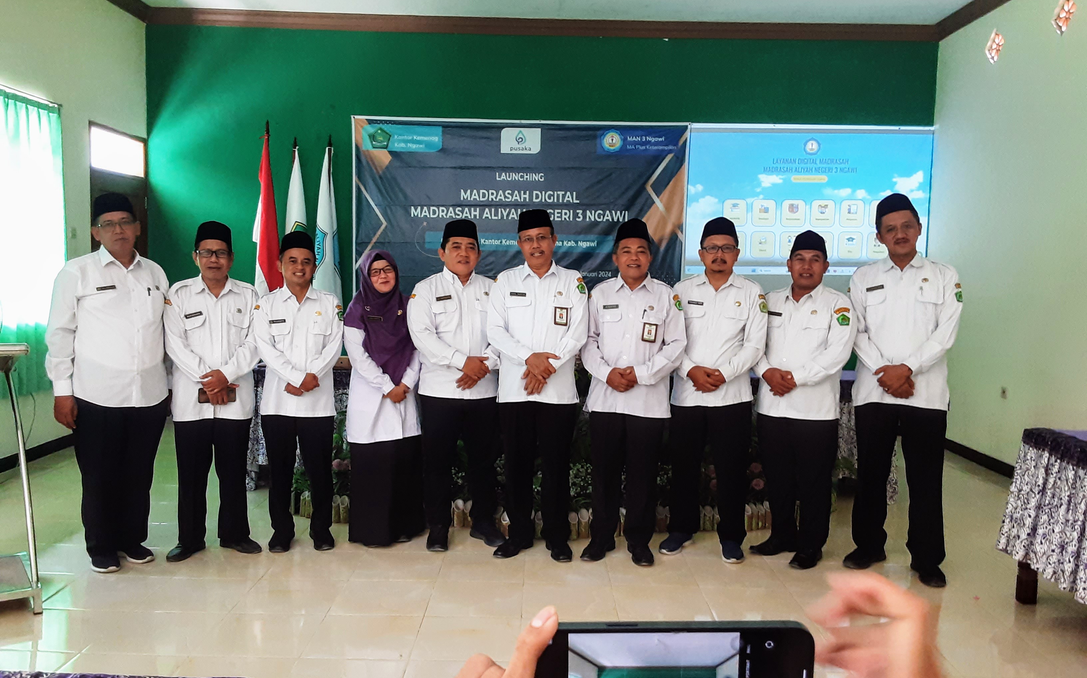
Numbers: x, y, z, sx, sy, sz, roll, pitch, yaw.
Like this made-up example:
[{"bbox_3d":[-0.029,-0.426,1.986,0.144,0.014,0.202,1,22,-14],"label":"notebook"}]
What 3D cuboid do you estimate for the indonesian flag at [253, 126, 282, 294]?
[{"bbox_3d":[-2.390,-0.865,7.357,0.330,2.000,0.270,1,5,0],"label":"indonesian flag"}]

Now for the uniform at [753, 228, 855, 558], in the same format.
[{"bbox_3d":[1.357,0.286,4.388,0.518,1.671,0.340,4,6,33],"label":"uniform"}]

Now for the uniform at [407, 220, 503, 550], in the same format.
[{"bbox_3d":[-0.469,0.229,4.460,0.502,1.699,0.340,0,5,-16],"label":"uniform"}]

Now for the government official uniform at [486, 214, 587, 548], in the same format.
[{"bbox_3d":[-0.028,0.224,4.317,0.515,1.750,0.340,1,5,1],"label":"government official uniform"}]

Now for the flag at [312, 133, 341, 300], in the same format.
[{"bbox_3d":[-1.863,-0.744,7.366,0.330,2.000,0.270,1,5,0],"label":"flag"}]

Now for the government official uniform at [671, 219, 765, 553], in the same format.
[{"bbox_3d":[0.903,0.249,4.383,0.496,1.726,0.340,3,5,17],"label":"government official uniform"}]

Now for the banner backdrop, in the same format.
[{"bbox_3d":[-0.224,-1.021,7.667,3.019,1.880,0.040,1,5,0],"label":"banner backdrop"}]

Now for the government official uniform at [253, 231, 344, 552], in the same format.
[{"bbox_3d":[-1.259,0.259,4.366,0.446,1.622,0.340,0,5,-14],"label":"government official uniform"}]

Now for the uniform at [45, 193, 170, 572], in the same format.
[{"bbox_3d":[-2.105,0.191,4.092,0.531,1.770,0.380,-2,6,-37],"label":"uniform"}]

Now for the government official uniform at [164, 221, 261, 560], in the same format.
[{"bbox_3d":[-1.661,0.244,4.252,0.452,1.655,0.340,-1,5,-24],"label":"government official uniform"}]

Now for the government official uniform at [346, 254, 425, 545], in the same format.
[{"bbox_3d":[-0.845,0.297,4.510,0.430,1.540,0.340,-1,5,-22],"label":"government official uniform"}]

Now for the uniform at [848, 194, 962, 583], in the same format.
[{"bbox_3d":[1.730,0.232,4.060,0.540,1.800,0.360,3,5,28],"label":"uniform"}]

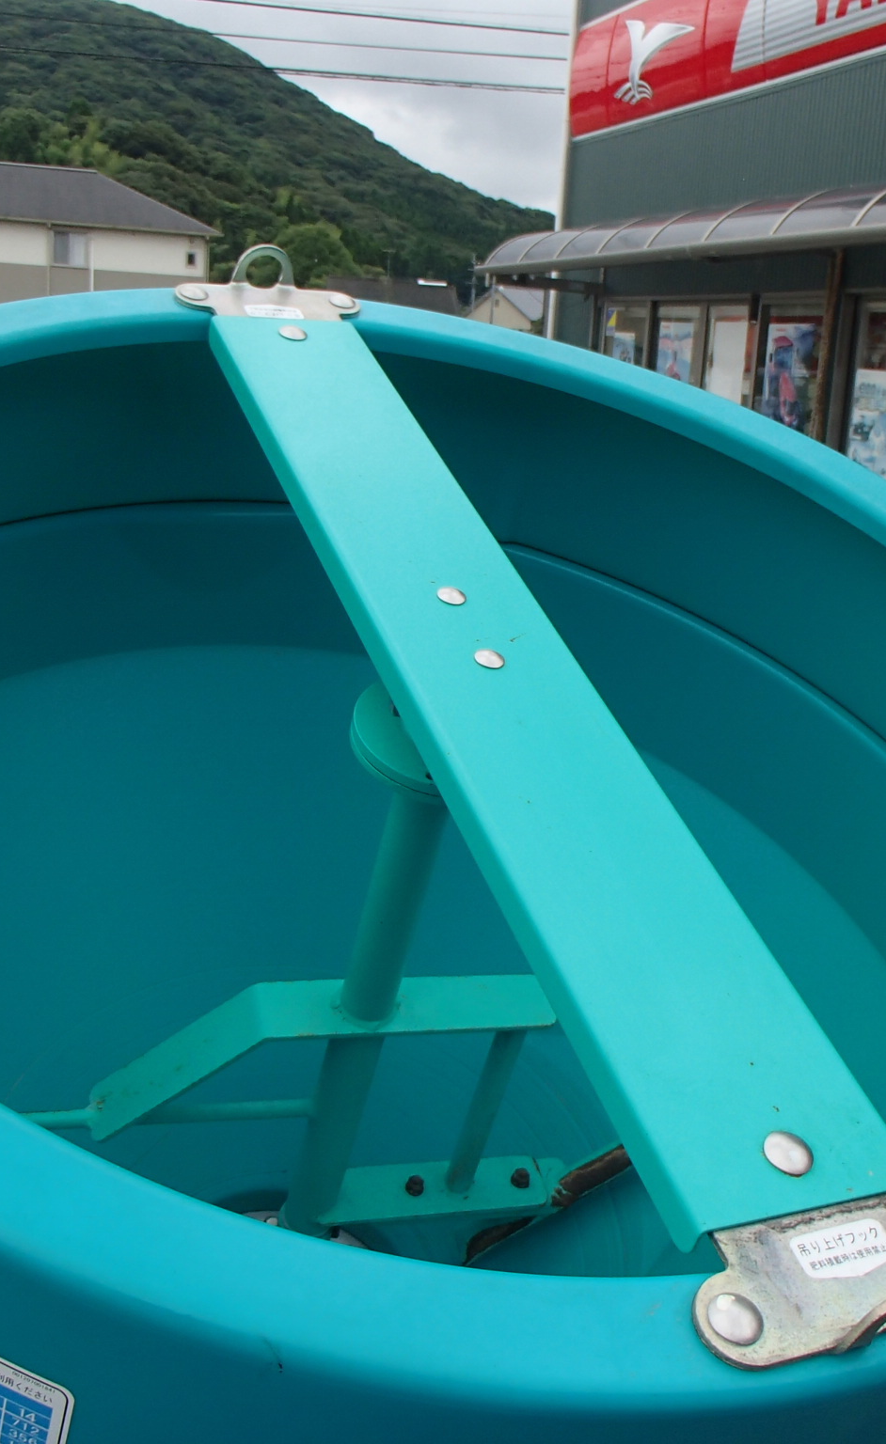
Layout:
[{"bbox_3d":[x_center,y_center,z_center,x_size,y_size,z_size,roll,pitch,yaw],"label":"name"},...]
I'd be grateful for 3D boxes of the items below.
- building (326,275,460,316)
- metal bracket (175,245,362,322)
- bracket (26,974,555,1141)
[{"bbox_3d":[-3.293,-24.086,97.017,9.000,6.500,8.000,-1,13,-17],"label":"building"},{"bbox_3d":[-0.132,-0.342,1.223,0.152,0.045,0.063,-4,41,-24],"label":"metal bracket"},{"bbox_3d":[-0.118,0.256,1.170,0.384,0.122,0.052,1,39,-19],"label":"bracket"}]

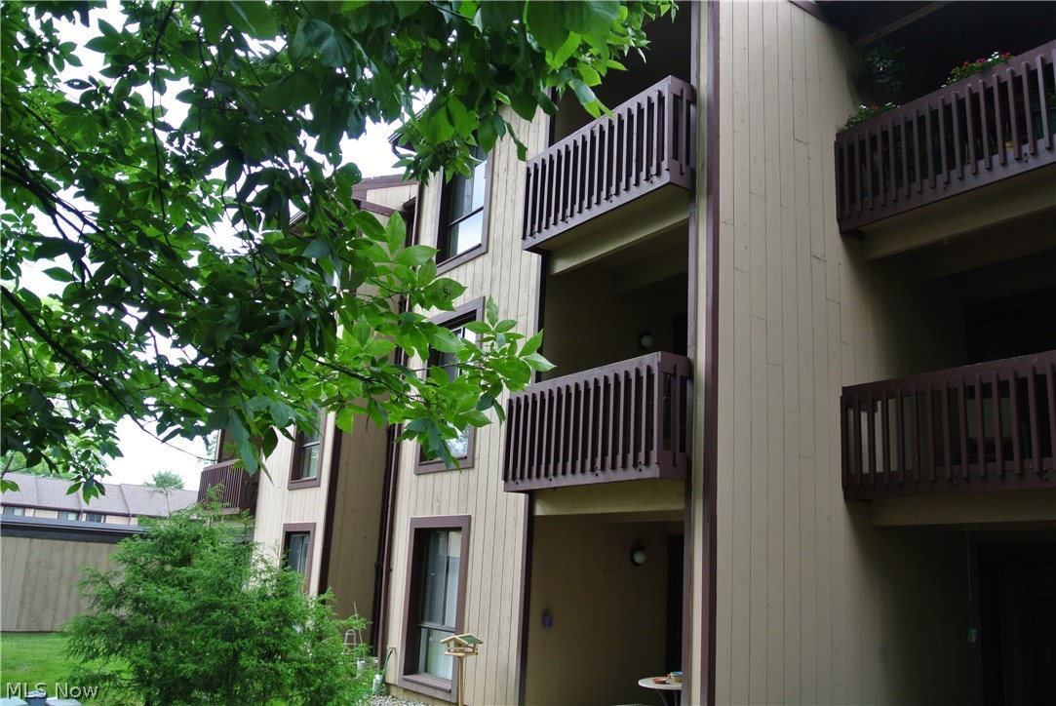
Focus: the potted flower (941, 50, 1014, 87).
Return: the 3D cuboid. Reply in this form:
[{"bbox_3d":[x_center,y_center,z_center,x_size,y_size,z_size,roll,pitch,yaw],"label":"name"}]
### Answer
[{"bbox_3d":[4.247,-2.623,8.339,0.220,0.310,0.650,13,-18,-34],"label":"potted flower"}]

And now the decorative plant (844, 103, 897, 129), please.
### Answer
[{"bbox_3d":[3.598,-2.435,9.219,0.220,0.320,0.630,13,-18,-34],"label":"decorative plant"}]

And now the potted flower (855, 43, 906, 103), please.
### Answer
[{"bbox_3d":[3.772,-3.014,9.437,0.560,0.690,0.560,13,-18,-34],"label":"potted flower"}]

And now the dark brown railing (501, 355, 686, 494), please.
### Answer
[{"bbox_3d":[0.579,0.762,8.704,0.360,1.123,2.374,13,-18,-34],"label":"dark brown railing"}]

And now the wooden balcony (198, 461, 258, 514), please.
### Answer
[{"bbox_3d":[-6.118,2.799,17.951,0.355,1.102,2.514,13,-18,-34],"label":"wooden balcony"}]

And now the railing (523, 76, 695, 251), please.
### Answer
[{"bbox_3d":[0.778,-1.890,9.336,0.360,1.145,2.380,13,-18,-34],"label":"railing"}]

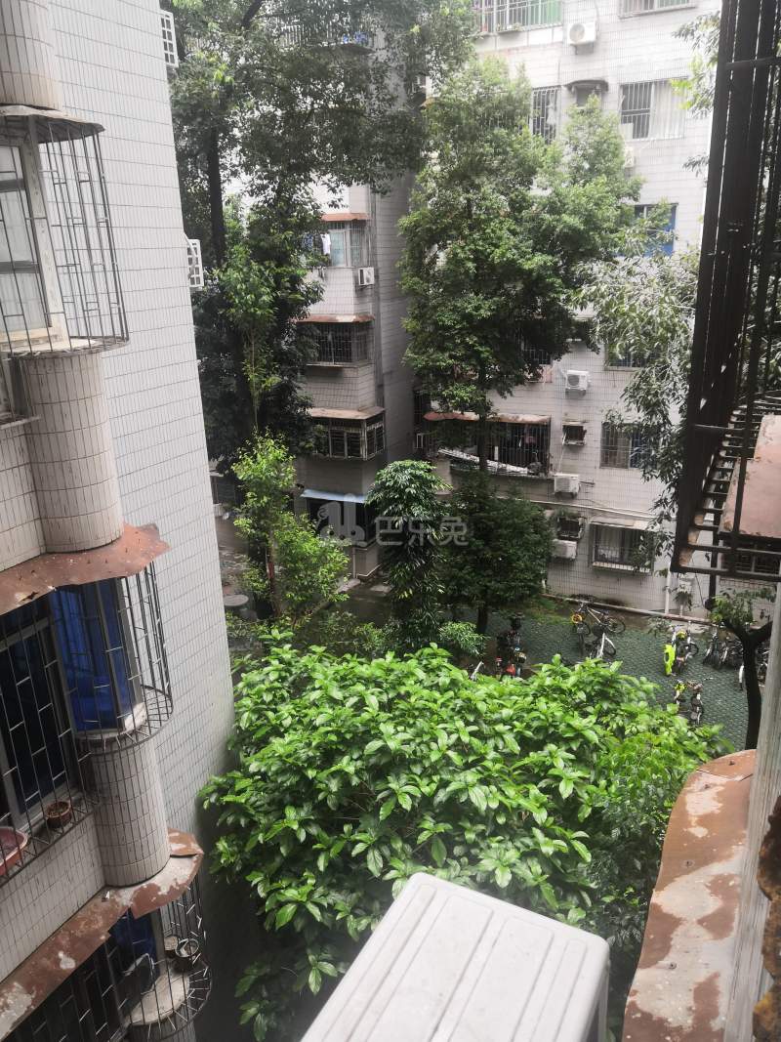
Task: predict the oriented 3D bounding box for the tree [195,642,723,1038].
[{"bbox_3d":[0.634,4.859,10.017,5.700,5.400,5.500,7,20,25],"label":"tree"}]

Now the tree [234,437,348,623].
[{"bbox_3d":[-2.833,0.527,23.902,3.000,5.800,2.800,-2,19,0],"label":"tree"}]

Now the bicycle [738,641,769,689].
[{"bbox_3d":[9.457,3.759,21.168,0.600,1.000,1.650,14,25,41],"label":"bicycle"}]

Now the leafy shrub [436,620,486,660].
[{"bbox_3d":[2.007,3.378,23.041,1.350,1.100,1.250,7,20,25],"label":"leafy shrub"}]

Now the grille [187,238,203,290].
[{"bbox_3d":[-2.322,-2.960,9.336,0.250,0.540,0.360,7,20,25],"label":"grille"}]

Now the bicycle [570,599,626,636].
[{"bbox_3d":[6.242,2.937,24.077,1.650,1.000,0.600,-3,18,-2],"label":"bicycle"}]

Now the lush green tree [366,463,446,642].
[{"bbox_3d":[0.462,1.133,22.143,2.200,5.700,2.100,-2,19,0],"label":"lush green tree"}]

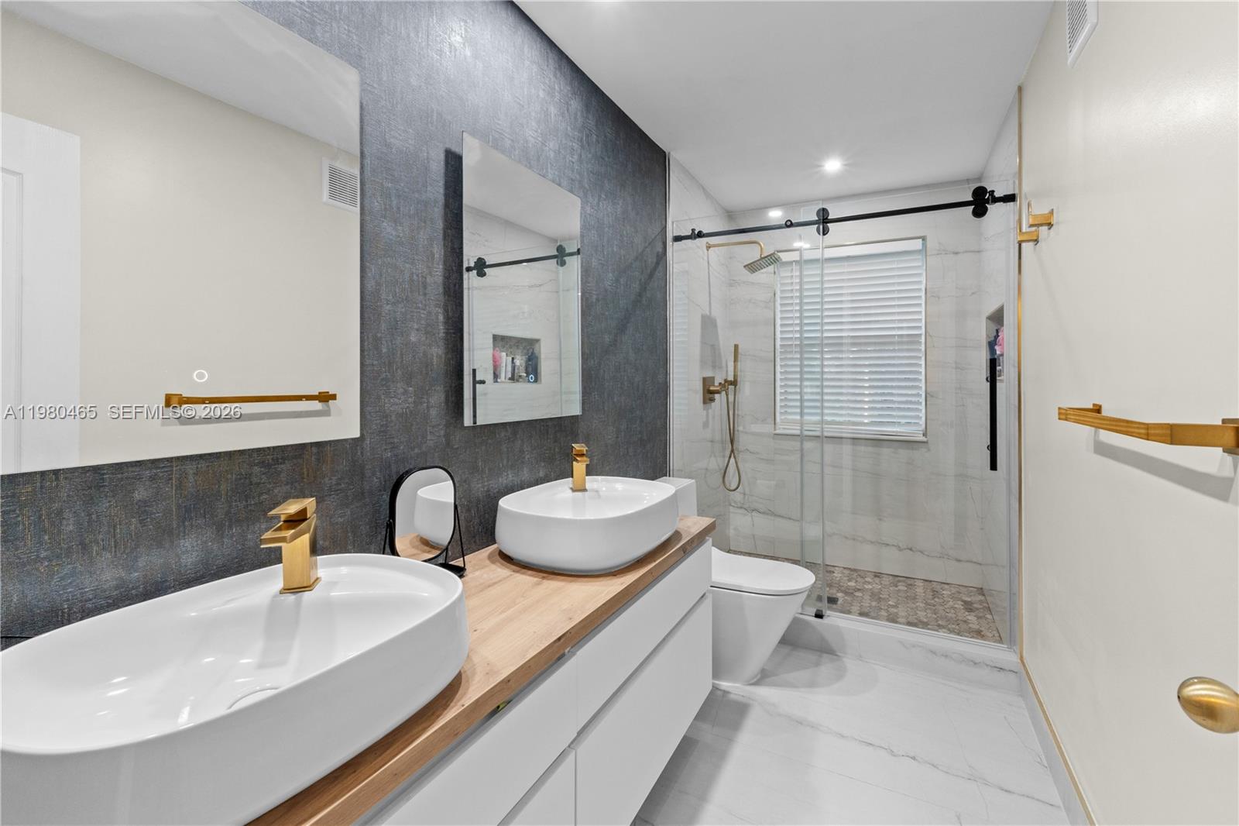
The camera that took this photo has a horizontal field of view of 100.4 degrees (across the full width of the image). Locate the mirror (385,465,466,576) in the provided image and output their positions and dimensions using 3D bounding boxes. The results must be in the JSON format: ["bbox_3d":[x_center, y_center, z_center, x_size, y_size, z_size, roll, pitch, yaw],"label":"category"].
[{"bbox_3d":[-0.472,0.275,1.241,0.090,0.285,0.218,2,3,33],"label":"mirror"}]

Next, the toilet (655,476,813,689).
[{"bbox_3d":[0.471,0.743,2.306,0.755,0.775,0.370,1,3,28],"label":"toilet"}]

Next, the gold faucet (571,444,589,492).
[{"bbox_3d":[-0.124,0.183,1.657,0.051,0.154,0.140,-1,3,-13],"label":"gold faucet"}]

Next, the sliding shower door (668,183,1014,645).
[{"bbox_3d":[0.961,-0.013,2.469,1.480,1.920,0.080,1,3,27],"label":"sliding shower door"}]

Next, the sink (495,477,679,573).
[{"bbox_3d":[-0.087,0.321,1.596,0.445,0.146,0.560,1,3,28],"label":"sink"}]

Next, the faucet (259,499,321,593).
[{"bbox_3d":[-0.556,0.233,0.876,0.051,0.154,0.140,-1,3,-13],"label":"faucet"}]

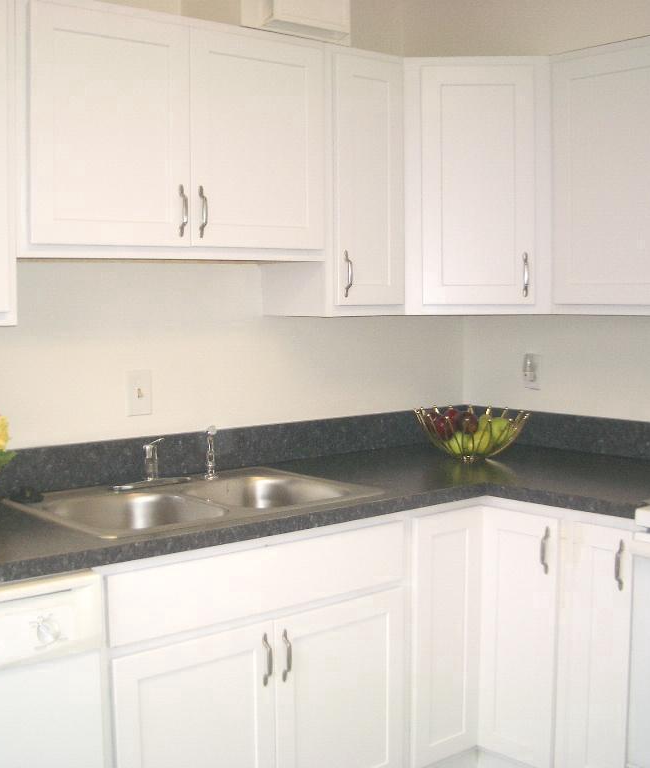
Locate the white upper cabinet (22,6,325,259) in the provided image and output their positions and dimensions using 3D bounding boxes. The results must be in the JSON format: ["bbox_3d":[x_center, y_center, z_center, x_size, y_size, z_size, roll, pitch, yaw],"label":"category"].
[{"bbox_3d":[-0.436,-0.626,2.716,0.900,0.610,0.320,-4,6,-40],"label":"white upper cabinet"}]

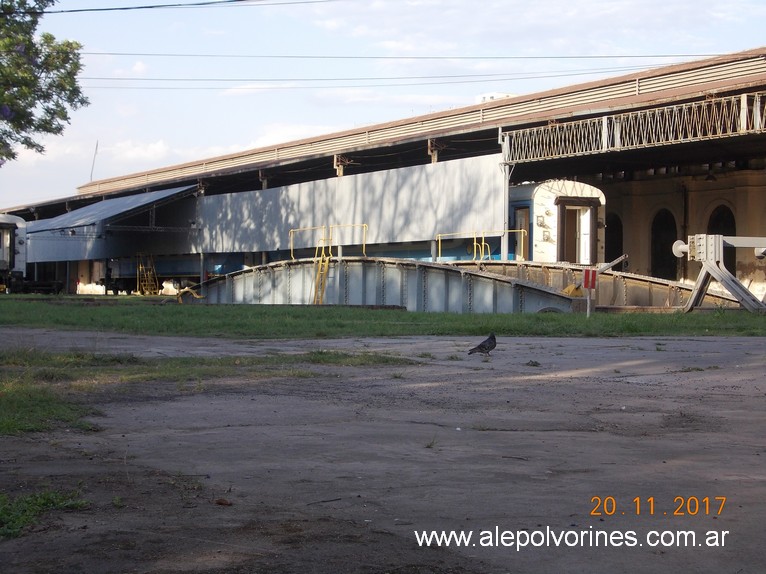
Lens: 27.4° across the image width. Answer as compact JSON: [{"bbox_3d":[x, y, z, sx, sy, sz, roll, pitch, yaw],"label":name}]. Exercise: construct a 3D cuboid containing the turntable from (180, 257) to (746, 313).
[{"bbox_3d":[0.152,0.257,41.036,4.400,1.950,23.000,1,-1,-27],"label":"turntable"}]

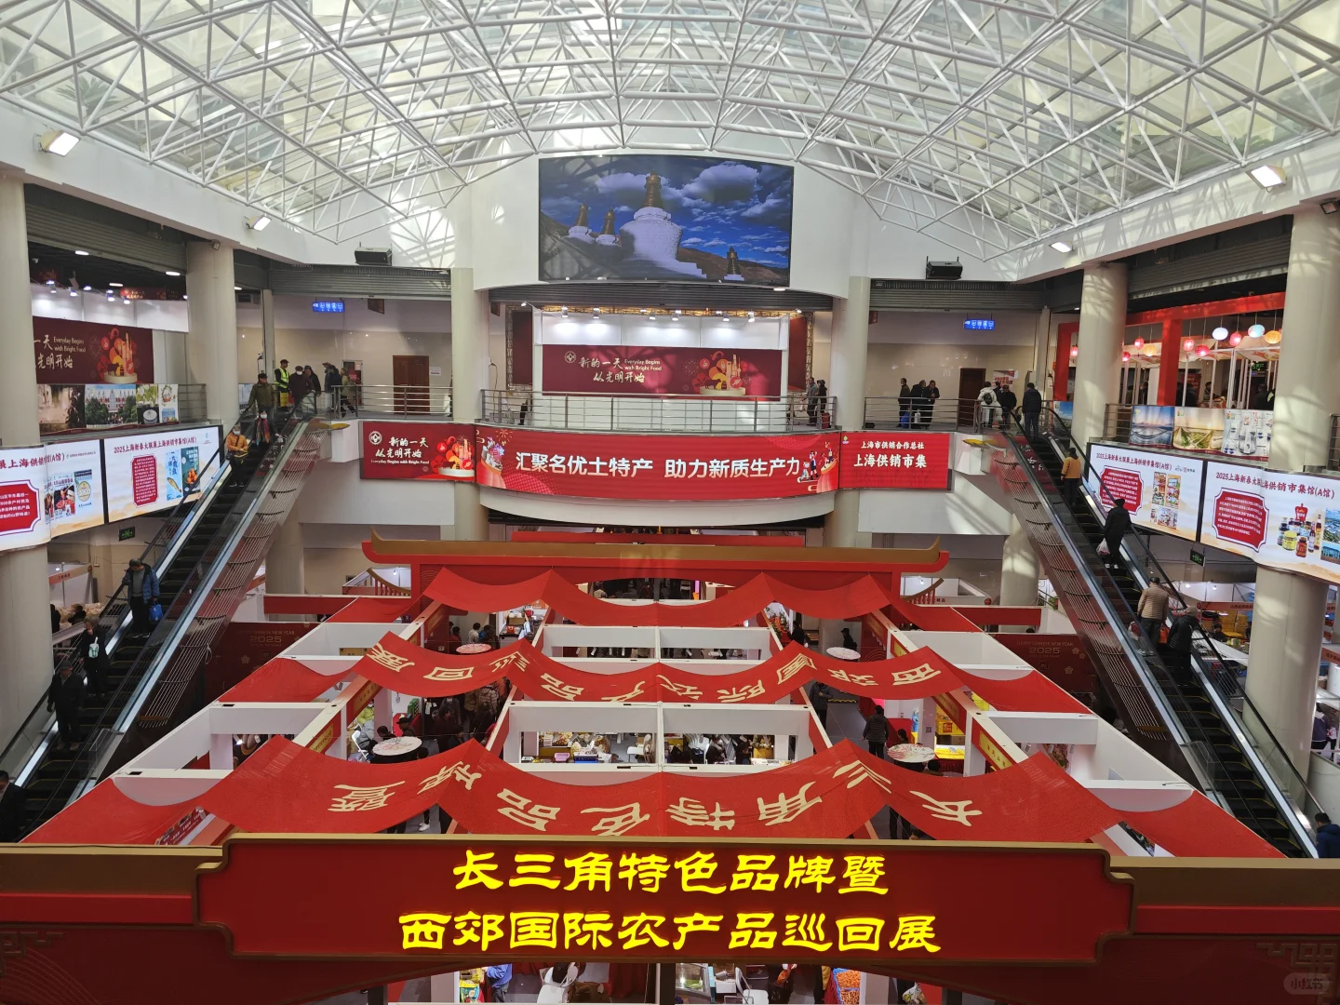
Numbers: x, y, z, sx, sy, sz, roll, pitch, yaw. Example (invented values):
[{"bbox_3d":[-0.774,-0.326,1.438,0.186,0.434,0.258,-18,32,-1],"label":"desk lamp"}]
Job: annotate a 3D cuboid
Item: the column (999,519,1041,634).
[{"bbox_3d":[11.904,2.010,30.100,1.130,6.900,1.130,1,7,-1],"label":"column"}]

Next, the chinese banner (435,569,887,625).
[{"bbox_3d":[-0.348,2.725,25.515,12.900,0.880,3.200,1,7,-1],"label":"chinese banner"}]

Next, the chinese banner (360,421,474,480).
[{"bbox_3d":[-8.211,-1.654,29.229,3.680,1.950,0.200,1,7,-3],"label":"chinese banner"}]

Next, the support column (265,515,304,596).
[{"bbox_3d":[-13.217,2.846,30.680,1.230,5.000,1.230,1,7,-1],"label":"support column"}]

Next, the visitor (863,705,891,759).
[{"bbox_3d":[4.921,5.663,21.210,0.550,1.680,0.350,0,8,-10],"label":"visitor"}]

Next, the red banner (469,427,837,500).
[{"bbox_3d":[-0.369,-1.261,28.286,12.050,1.950,3.000,1,8,-1],"label":"red banner"}]

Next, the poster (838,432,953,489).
[{"bbox_3d":[7.581,-1.395,30.072,3.720,1.870,0.150,1,7,-1],"label":"poster"}]

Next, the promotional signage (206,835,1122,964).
[{"bbox_3d":[-0.018,4.011,9.097,9.450,1.320,0.250,1,7,-1],"label":"promotional signage"}]

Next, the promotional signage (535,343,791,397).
[{"bbox_3d":[-0.226,-3.875,26.724,7.150,1.500,0.060,1,7,-1],"label":"promotional signage"}]

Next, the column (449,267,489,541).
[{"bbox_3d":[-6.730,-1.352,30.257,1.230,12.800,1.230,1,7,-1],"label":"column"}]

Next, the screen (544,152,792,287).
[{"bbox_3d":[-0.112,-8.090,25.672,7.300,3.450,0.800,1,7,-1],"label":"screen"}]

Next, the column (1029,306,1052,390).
[{"bbox_3d":[12.256,-4.379,29.373,0.400,4.110,0.400,1,7,-1],"label":"column"}]

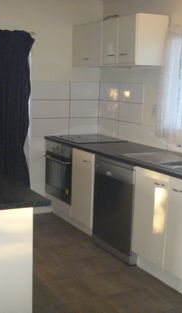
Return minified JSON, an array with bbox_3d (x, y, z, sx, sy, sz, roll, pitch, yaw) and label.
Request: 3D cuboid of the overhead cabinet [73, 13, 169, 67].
[{"bbox_3d":[0.246,-1.089,4.466,0.346,0.431,1.181,-3,10,-29],"label":"overhead cabinet"}]

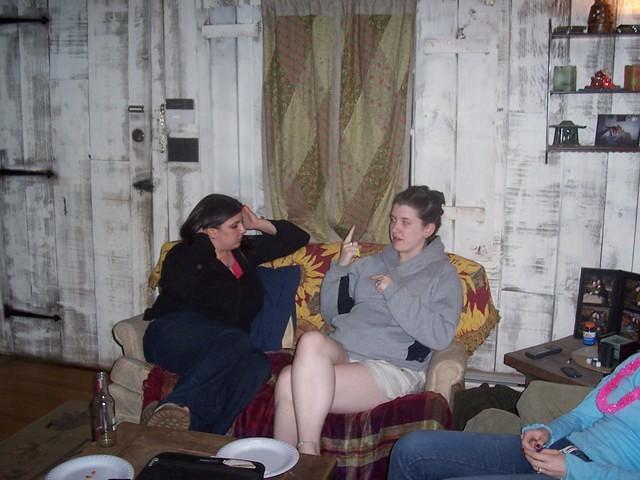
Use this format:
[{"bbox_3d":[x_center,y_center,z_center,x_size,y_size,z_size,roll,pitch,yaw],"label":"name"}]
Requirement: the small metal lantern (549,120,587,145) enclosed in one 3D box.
[{"bbox_3d":[1.213,-0.517,3.340,0.170,0.125,0.160,2,10,11],"label":"small metal lantern"}]

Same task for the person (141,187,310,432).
[{"bbox_3d":[-0.410,0.361,2.991,0.700,1.080,0.680,-7,12,-36],"label":"person"}]

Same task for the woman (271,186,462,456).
[{"bbox_3d":[0.215,0.373,2.769,0.580,1.140,0.840,7,12,36],"label":"woman"}]

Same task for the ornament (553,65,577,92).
[{"bbox_3d":[1.191,-0.784,3.330,0.090,0.125,0.088,8,13,41],"label":"ornament"}]

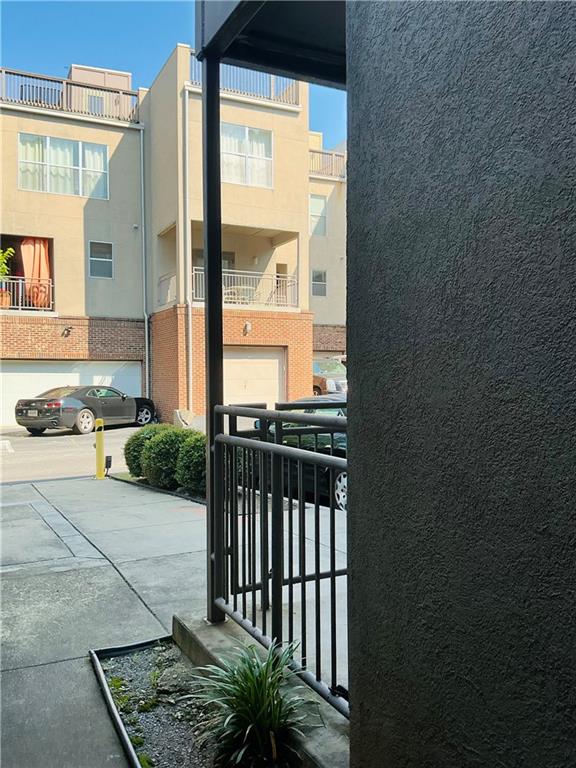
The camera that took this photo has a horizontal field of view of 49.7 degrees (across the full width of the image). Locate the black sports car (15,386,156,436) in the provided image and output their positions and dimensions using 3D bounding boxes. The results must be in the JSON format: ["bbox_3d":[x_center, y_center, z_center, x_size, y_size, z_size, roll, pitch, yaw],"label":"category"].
[{"bbox_3d":[-5.962,0.711,18.831,1.920,1.370,4.830,0,1,21],"label":"black sports car"}]

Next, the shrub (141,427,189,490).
[{"bbox_3d":[-1.591,0.962,8.200,0.700,0.789,0.700,-1,1,-26],"label":"shrub"}]

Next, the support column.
[{"bbox_3d":[-0.371,-0.215,3.131,0.071,2.840,0.071,-1,1,-26],"label":"support column"}]

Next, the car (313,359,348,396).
[{"bbox_3d":[1.215,-0.150,24.488,1.980,1.820,4.950,-1,1,-26],"label":"car"}]

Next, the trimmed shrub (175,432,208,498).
[{"bbox_3d":[-1.056,0.946,7.500,0.700,0.757,0.700,-1,1,-26],"label":"trimmed shrub"}]

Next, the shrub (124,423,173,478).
[{"bbox_3d":[-2.036,0.955,9.100,0.700,0.753,0.700,-1,1,-26],"label":"shrub"}]

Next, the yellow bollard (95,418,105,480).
[{"bbox_3d":[-2.644,0.910,8.744,0.120,0.865,0.120,0,1,0],"label":"yellow bollard"}]

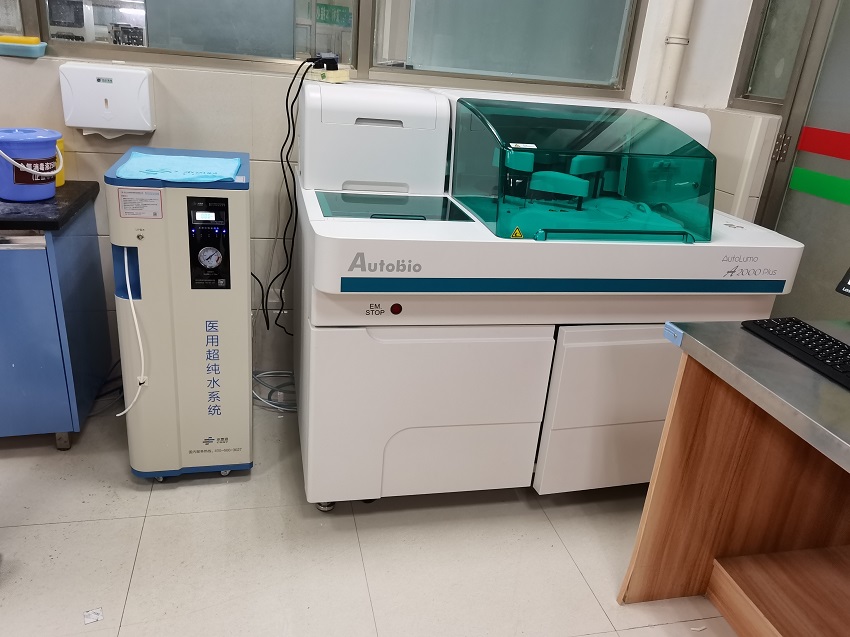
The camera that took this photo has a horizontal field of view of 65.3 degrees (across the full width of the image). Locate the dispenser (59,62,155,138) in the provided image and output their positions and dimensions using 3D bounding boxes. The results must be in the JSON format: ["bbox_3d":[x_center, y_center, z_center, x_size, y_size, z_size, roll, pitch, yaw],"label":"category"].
[{"bbox_3d":[-1.060,-0.743,2.231,0.271,0.202,0.097,0,22,-14],"label":"dispenser"}]

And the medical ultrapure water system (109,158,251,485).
[{"bbox_3d":[-0.745,-0.012,2.126,0.357,0.960,0.490,-1,23,-15],"label":"medical ultrapure water system"}]

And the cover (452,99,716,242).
[{"bbox_3d":[0.468,-0.461,2.019,0.660,0.315,0.550,-1,23,-15],"label":"cover"}]

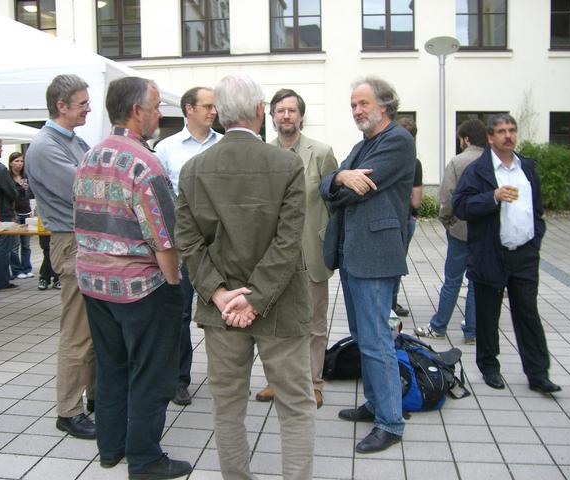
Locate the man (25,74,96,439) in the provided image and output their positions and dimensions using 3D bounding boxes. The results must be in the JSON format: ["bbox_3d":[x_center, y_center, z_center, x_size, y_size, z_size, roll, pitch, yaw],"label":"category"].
[{"bbox_3d":[-1.116,0.075,3.673,0.430,1.844,0.500,2,7,16],"label":"man"}]

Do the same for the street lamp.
[{"bbox_3d":[3.483,-2.481,15.829,0.760,4.100,0.620,2,7,11],"label":"street lamp"}]

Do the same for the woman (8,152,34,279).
[{"bbox_3d":[-3.278,-0.310,8.741,0.440,1.546,0.340,-2,7,-18],"label":"woman"}]

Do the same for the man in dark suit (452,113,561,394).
[{"bbox_3d":[1.375,0.079,4.363,0.600,1.718,0.410,-3,7,-30],"label":"man in dark suit"}]

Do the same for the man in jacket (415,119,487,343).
[{"bbox_3d":[1.349,-0.078,5.593,0.520,1.755,0.550,6,8,41],"label":"man in jacket"}]

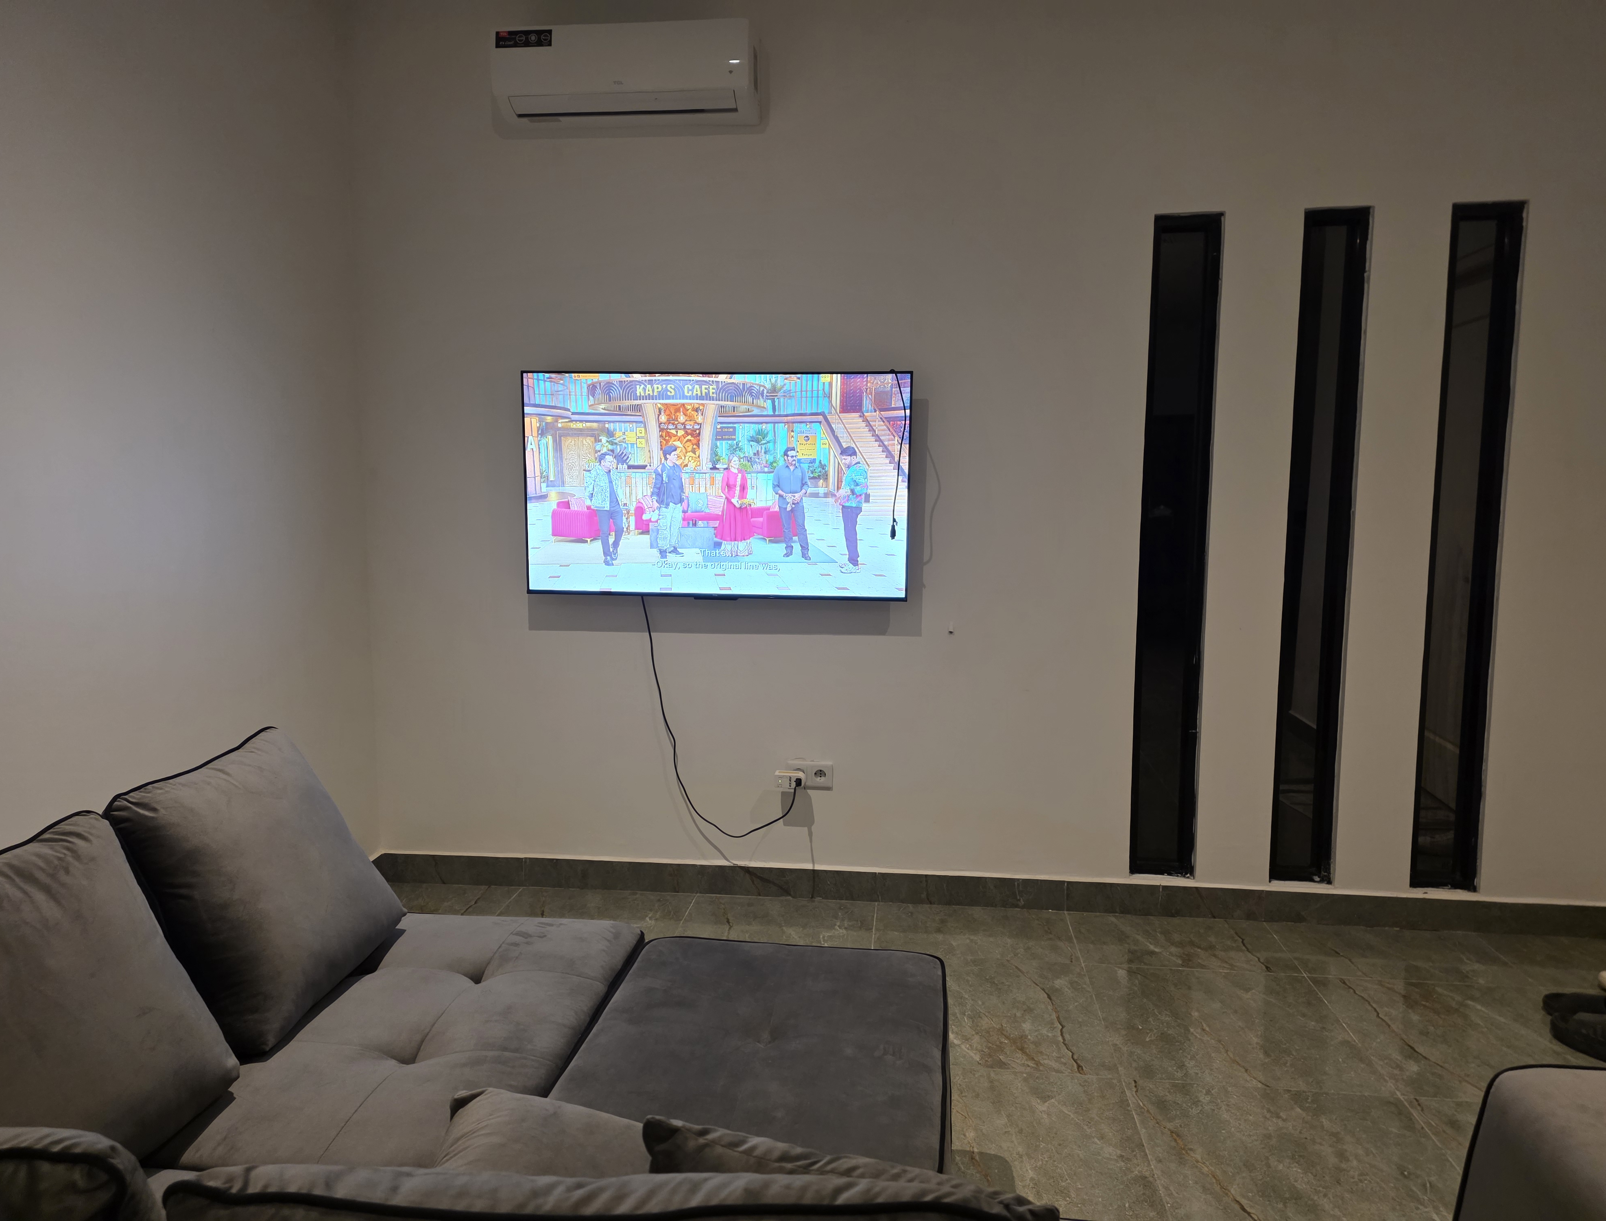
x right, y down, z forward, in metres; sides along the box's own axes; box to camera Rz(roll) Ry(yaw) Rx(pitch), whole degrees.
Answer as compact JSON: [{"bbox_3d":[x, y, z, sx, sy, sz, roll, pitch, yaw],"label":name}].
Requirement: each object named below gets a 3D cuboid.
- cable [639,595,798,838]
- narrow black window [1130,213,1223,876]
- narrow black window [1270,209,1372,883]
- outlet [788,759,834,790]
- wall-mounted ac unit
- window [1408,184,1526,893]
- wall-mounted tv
[{"bbox_3d":[-0.269,0.342,3.453,0.502,0.770,0.110,1,6,6],"label":"cable"},{"bbox_3d":[1.150,-0.173,3.365,0.199,2.038,0.075,1,6,6],"label":"narrow black window"},{"bbox_3d":[1.573,-0.167,3.320,0.191,2.049,0.075,1,6,6],"label":"narrow black window"},{"bbox_3d":[0.024,0.532,3.507,0.152,0.083,0.016,1,6,6],"label":"outlet"},{"bbox_3d":[-0.531,-1.603,3.268,0.772,0.245,0.200,1,6,6],"label":"wall-mounted ac unit"},{"bbox_3d":[1.991,-0.164,3.275,0.201,2.053,0.075,1,6,6],"label":"window"},{"bbox_3d":[-0.272,-0.391,3.420,1.226,0.708,0.065,1,7,6],"label":"wall-mounted tv"}]

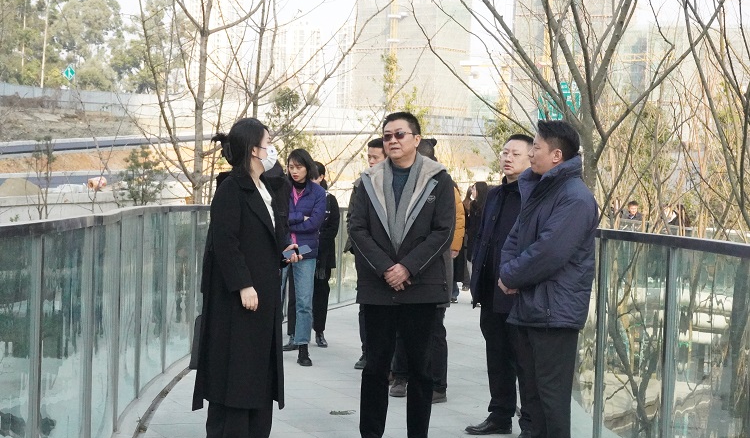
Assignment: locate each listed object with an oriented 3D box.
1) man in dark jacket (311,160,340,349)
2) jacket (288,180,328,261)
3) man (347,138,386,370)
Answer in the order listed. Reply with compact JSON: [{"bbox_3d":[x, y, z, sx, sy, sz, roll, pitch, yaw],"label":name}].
[{"bbox_3d":[-0.513,0.310,11.850,0.500,1.630,0.370,1,1,37],"label":"man in dark jacket"},{"bbox_3d":[-0.556,0.004,10.550,0.470,0.620,0.340,1,1,30],"label":"jacket"},{"bbox_3d":[0.011,0.260,10.500,0.530,1.750,0.380,1,1,37],"label":"man"}]

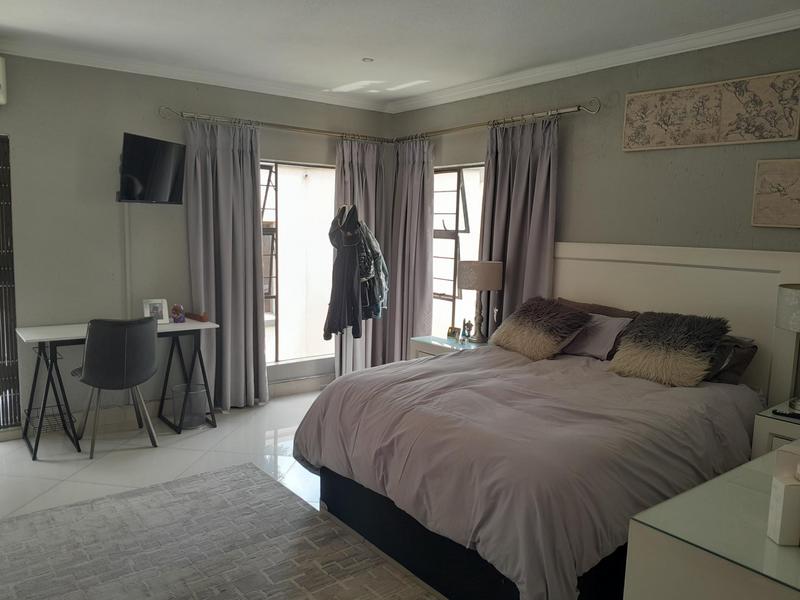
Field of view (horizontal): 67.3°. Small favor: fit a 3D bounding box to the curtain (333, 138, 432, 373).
[{"bbox_3d":[-0.144,-0.261,5.176,0.625,2.182,0.640,-4,9,-38],"label":"curtain"}]

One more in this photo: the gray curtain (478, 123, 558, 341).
[{"bbox_3d":[0.817,-0.144,4.339,0.158,2.205,0.656,-4,9,-38],"label":"gray curtain"}]

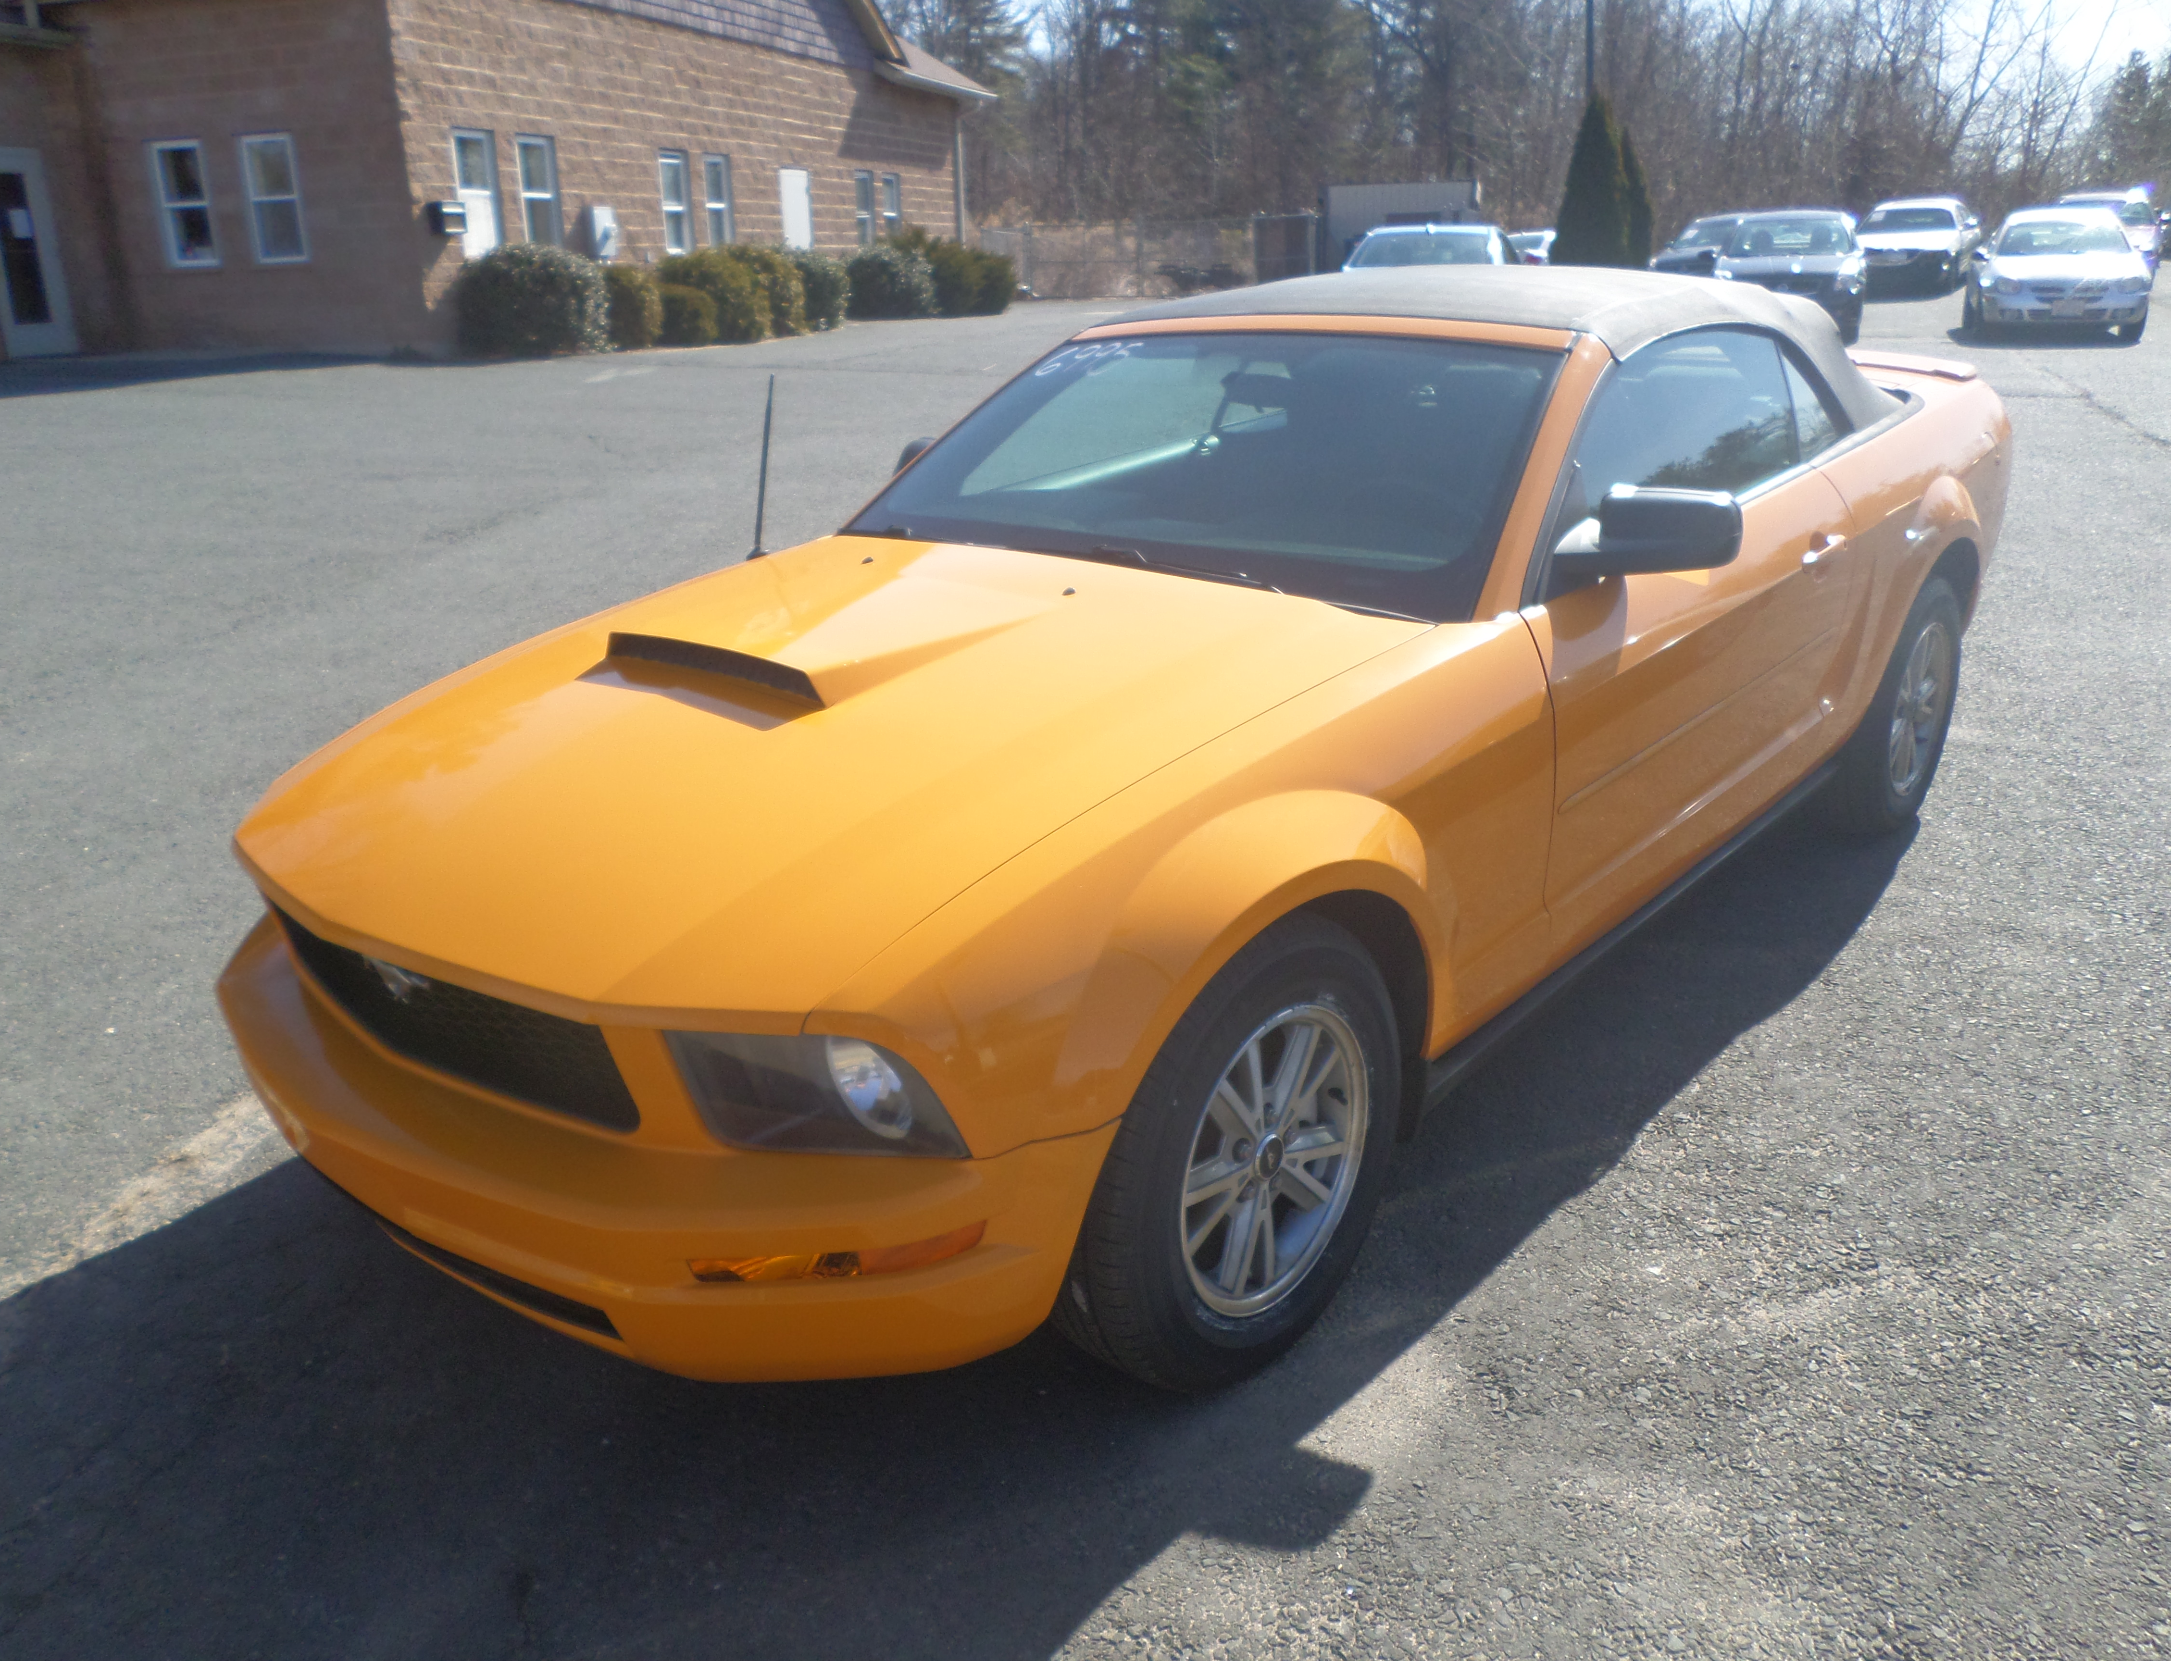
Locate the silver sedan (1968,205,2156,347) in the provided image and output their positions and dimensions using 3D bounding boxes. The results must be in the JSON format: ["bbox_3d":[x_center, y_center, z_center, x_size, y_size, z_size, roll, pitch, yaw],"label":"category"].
[{"bbox_3d":[12.060,-6.934,19.949,1.750,1.440,4.500,7,22,23],"label":"silver sedan"}]

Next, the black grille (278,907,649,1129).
[{"bbox_3d":[-0.915,0.216,2.162,0.940,0.170,0.120,15,26,41],"label":"black grille"}]

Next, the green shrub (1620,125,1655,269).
[{"bbox_3d":[8.533,-9.479,25.000,0.900,2.850,0.900,-2,20,0],"label":"green shrub"}]

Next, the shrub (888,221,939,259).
[{"bbox_3d":[-2.971,-9.689,27.600,1.150,1.450,1.150,-2,19,0],"label":"shrub"}]

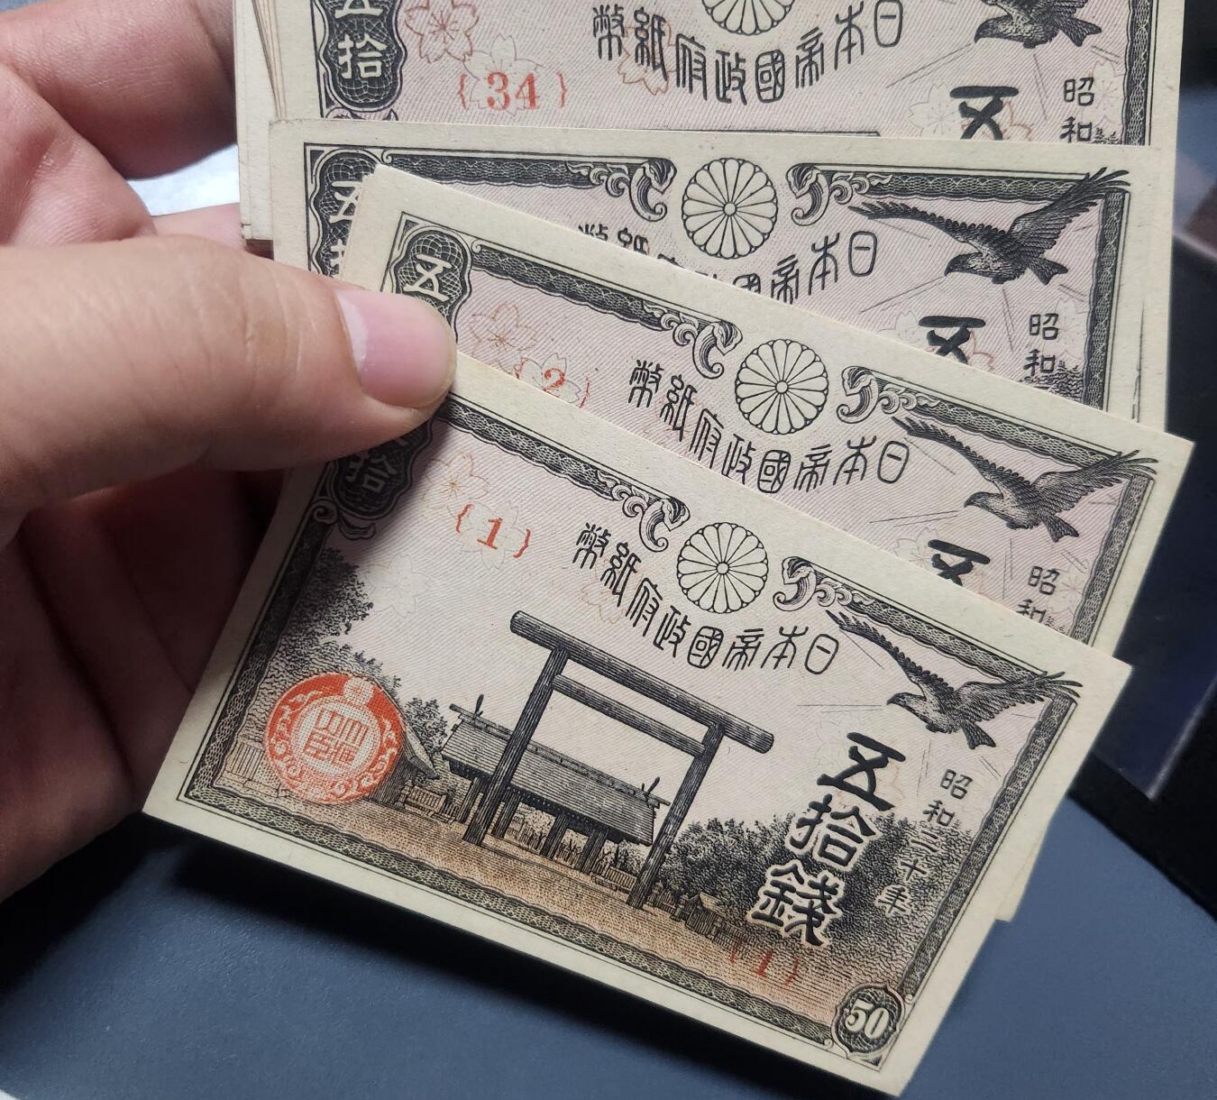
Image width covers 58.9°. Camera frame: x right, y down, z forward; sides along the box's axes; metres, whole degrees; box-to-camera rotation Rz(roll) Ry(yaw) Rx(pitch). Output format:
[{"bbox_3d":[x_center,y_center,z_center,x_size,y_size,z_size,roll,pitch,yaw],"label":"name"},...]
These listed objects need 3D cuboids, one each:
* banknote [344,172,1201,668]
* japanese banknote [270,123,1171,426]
[{"bbox_3d":[0.013,0.002,0.134,0.106,0.002,0.065,18,96,-5],"label":"banknote"},{"bbox_3d":[0.015,-0.017,0.132,0.106,0.002,0.065,-1,101,-7],"label":"japanese banknote"}]

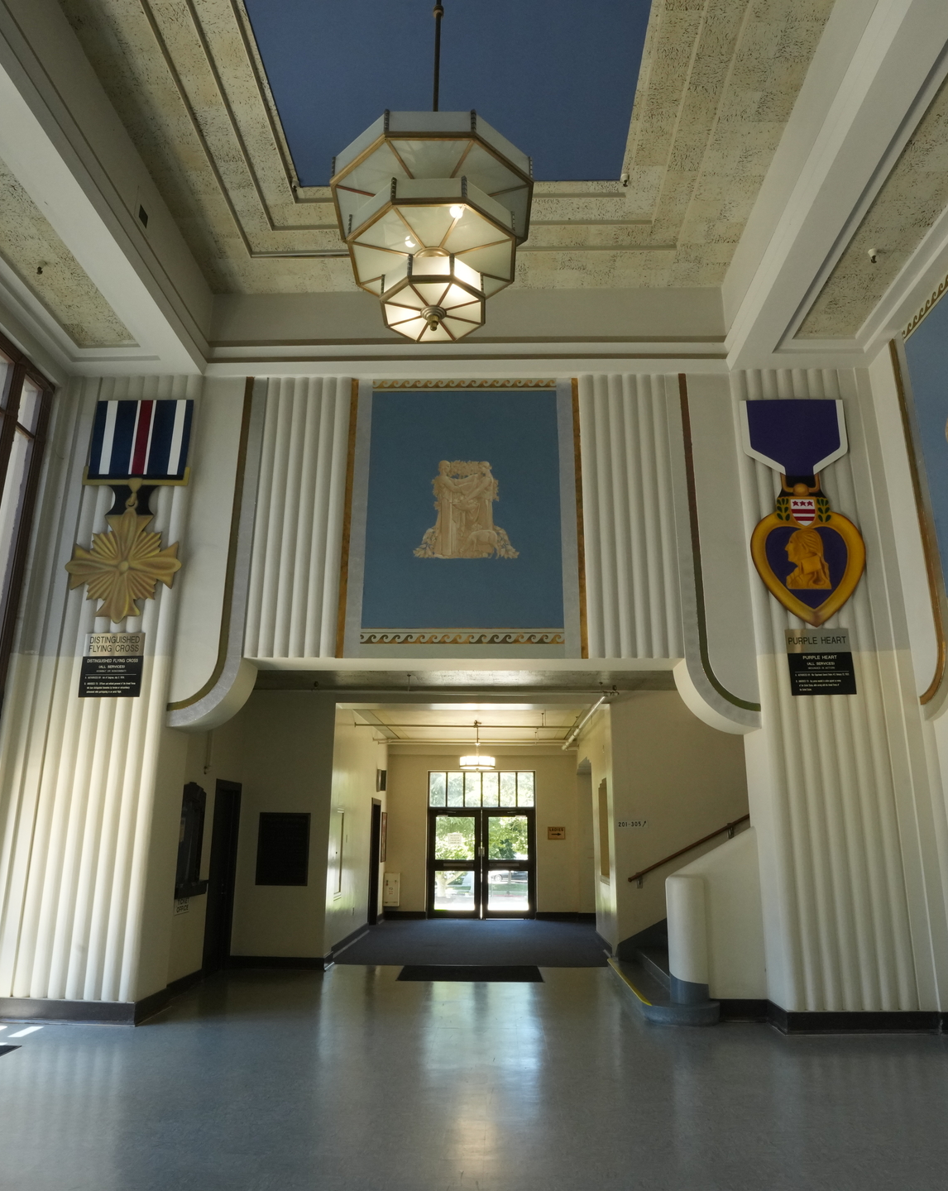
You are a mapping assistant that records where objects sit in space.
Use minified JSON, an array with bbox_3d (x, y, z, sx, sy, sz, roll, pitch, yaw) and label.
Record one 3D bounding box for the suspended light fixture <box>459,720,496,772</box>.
[{"bbox_3d":[0.062,2.675,14.184,0.645,0.906,0.645,0,-16,2],"label":"suspended light fixture"}]

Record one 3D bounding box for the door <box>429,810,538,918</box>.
[{"bbox_3d":[0.164,5.412,16.084,2.206,2.119,0.120,0,-16,2],"label":"door"}]

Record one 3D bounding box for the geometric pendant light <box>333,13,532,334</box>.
[{"bbox_3d":[-0.237,-2.948,5.038,1.170,2.950,1.170,0,-16,2],"label":"geometric pendant light"}]

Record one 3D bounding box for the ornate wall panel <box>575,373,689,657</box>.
[{"bbox_3d":[1.660,-0.914,8.548,0.974,3.273,0.100,0,-16,2],"label":"ornate wall panel"}]

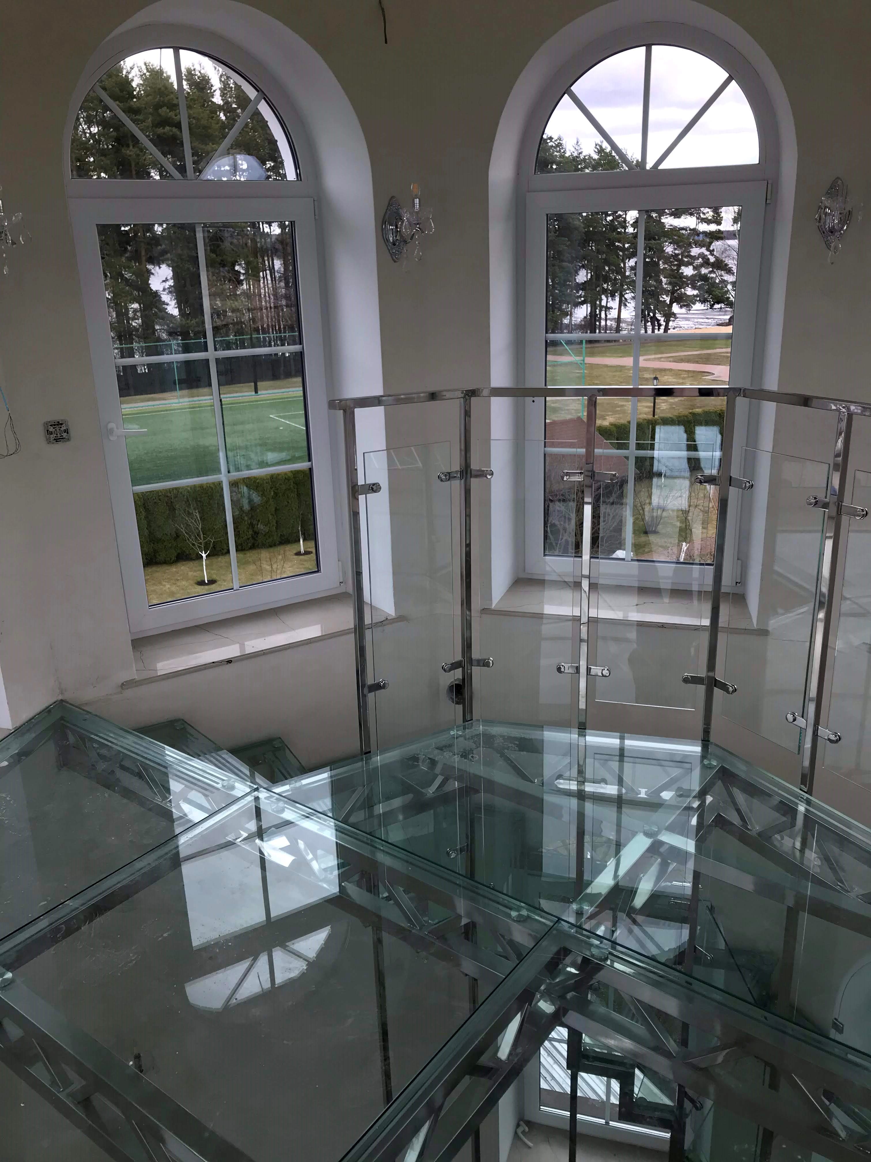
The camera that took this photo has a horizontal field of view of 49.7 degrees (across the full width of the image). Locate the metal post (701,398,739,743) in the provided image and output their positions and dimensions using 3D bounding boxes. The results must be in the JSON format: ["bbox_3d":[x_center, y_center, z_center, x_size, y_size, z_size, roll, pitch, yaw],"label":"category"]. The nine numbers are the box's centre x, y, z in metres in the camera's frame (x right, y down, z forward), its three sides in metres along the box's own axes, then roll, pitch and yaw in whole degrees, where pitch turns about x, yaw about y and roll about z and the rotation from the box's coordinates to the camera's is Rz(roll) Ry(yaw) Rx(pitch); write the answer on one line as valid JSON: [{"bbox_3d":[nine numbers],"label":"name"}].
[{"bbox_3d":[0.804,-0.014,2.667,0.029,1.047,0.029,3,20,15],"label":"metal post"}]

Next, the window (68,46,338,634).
[{"bbox_3d":[-0.833,-0.861,3.548,0.924,2.111,0.090,-12,22,-28],"label":"window"}]

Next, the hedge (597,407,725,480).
[{"bbox_3d":[7.430,-4.599,32.002,6.000,2.080,0.950,-13,22,-29],"label":"hedge"}]

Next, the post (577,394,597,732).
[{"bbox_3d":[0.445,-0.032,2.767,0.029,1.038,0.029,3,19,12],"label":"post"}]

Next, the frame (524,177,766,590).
[{"bbox_3d":[0.810,-0.753,3.824,0.917,1.624,0.090,4,20,17],"label":"frame"}]

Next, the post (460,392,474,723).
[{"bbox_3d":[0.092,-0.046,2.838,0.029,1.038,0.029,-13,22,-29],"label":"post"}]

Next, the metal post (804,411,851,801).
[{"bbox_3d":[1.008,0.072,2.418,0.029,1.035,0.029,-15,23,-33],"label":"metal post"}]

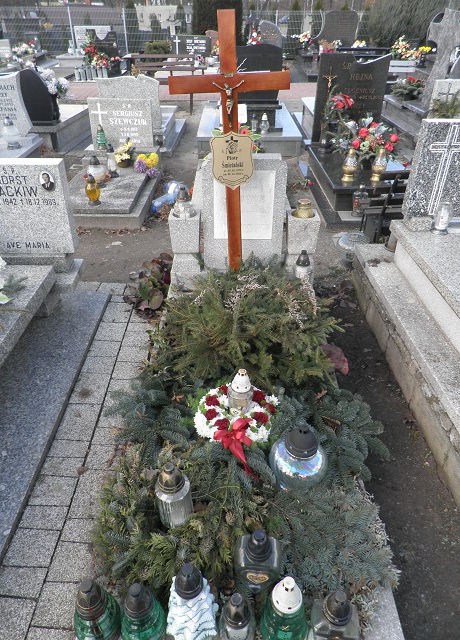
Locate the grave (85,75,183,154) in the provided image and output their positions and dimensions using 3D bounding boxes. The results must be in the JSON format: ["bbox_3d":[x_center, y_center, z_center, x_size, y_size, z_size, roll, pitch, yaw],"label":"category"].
[{"bbox_3d":[-1.200,-2.768,5.882,0.930,0.900,2.300,0,35,0],"label":"grave"}]

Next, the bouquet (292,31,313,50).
[{"bbox_3d":[2.100,-8.098,12.891,0.550,0.480,0.420,0,35,0],"label":"bouquet"}]

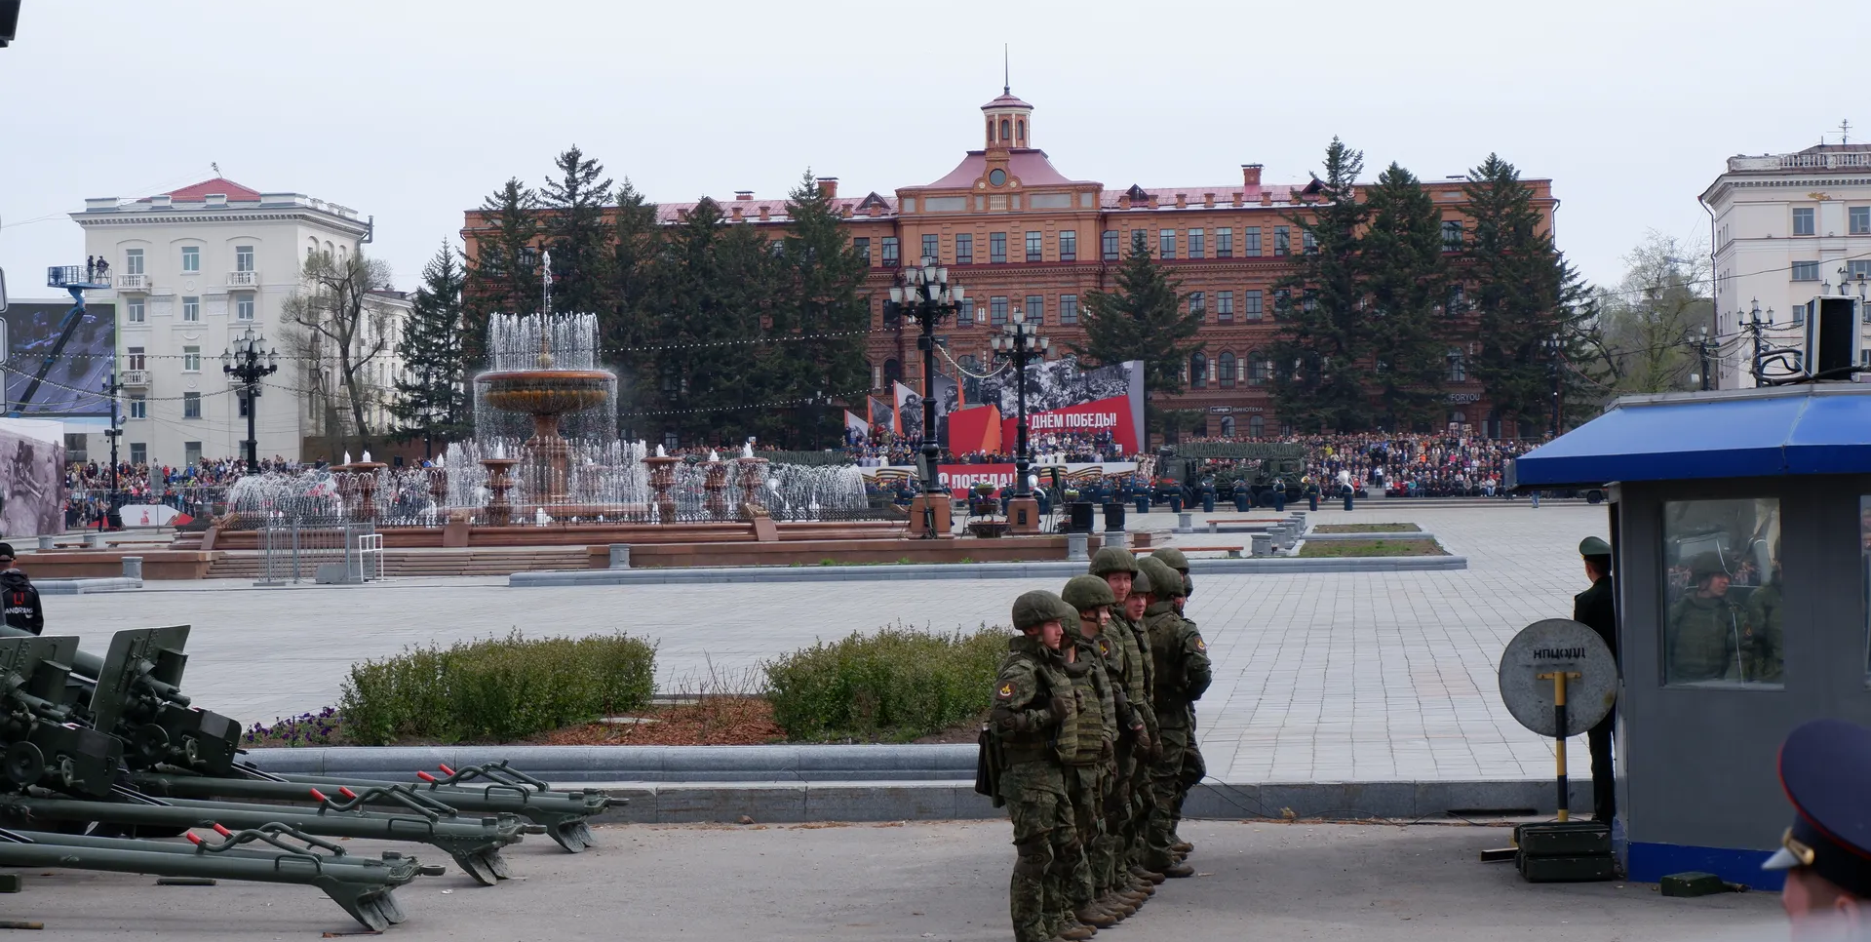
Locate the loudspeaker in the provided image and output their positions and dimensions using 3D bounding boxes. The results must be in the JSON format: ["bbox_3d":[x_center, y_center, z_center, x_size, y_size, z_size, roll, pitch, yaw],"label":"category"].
[{"bbox_3d":[5.143,-0.757,19.300,0.290,0.480,0.300,-1,-1,5],"label":"loudspeaker"}]

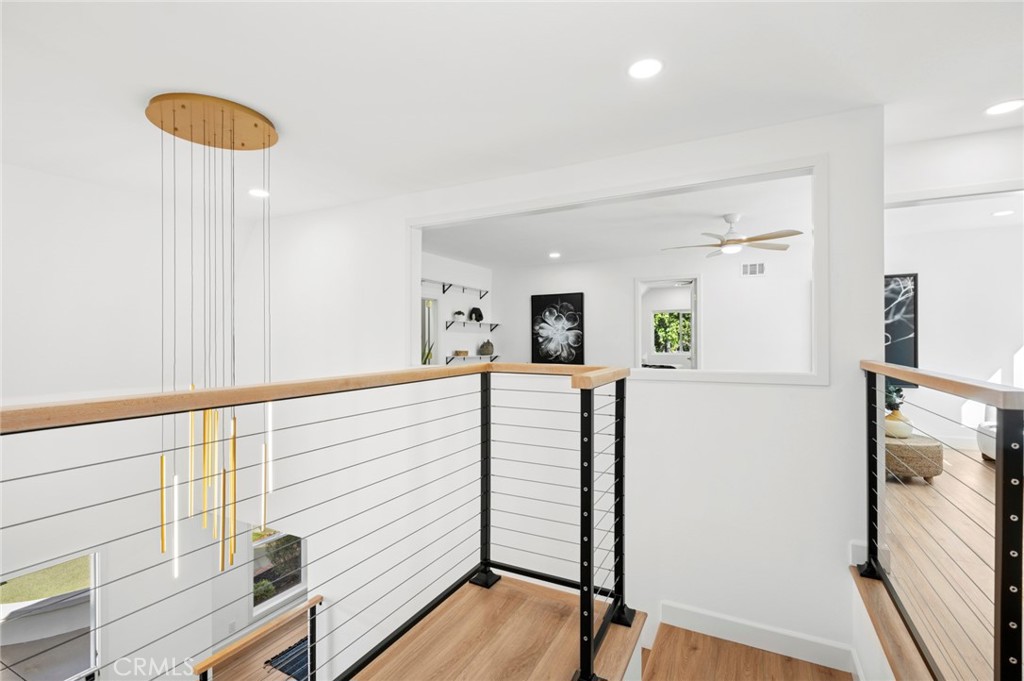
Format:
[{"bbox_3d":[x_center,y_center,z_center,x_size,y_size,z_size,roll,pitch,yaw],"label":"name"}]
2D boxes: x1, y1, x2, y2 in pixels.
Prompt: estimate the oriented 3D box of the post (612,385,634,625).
[{"bbox_3d":[0.473,0.686,1.985,0.116,1.030,0.116,0,0,27],"label":"post"}]

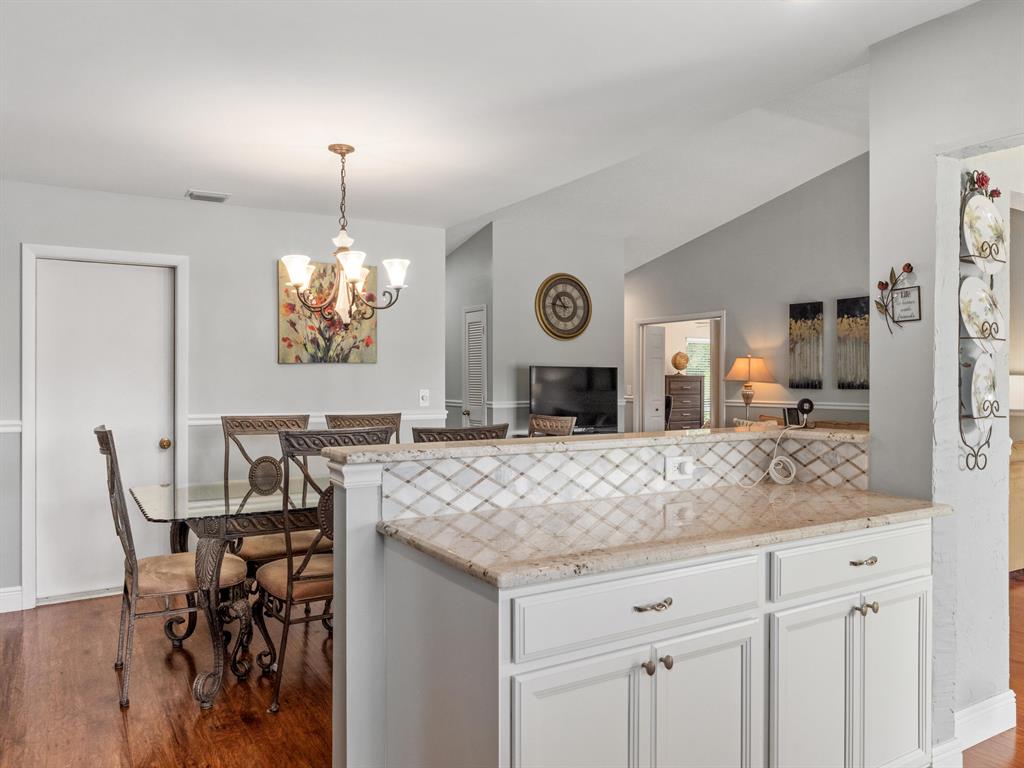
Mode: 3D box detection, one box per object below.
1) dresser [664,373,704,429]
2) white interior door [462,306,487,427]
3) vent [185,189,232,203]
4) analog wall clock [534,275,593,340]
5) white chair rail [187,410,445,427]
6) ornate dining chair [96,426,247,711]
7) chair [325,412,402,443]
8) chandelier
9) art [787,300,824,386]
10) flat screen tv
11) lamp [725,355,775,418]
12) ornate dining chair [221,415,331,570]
[{"bbox_3d":[2.621,0.582,11.366,0.840,1.400,0.450,0,0,-31],"label":"dresser"},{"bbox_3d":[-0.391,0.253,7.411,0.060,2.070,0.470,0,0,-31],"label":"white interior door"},{"bbox_3d":[-1.886,-1.157,4.419,0.260,0.030,0.220,0,0,-31],"label":"vent"},{"bbox_3d":[0.548,-0.807,7.466,0.710,0.710,0.060,0,0,-31],"label":"analog wall clock"},{"bbox_3d":[-1.293,0.228,4.985,1.830,0.070,0.030,0,0,-31],"label":"white chair rail"},{"bbox_3d":[-1.498,0.736,3.137,0.610,1.120,0.485,0,0,-31],"label":"ornate dining chair"},{"bbox_3d":[-0.730,0.735,3.936,0.485,1.120,0.610,0,0,-31],"label":"chair"},{"bbox_3d":[-0.837,-0.721,3.494,0.630,0.885,0.630,0,0,-31],"label":"chandelier"},{"bbox_3d":[2.948,-0.382,7.145,0.035,0.870,0.395,0,0,-31],"label":"art"},{"bbox_3d":[0.677,0.151,7.418,1.130,0.665,0.070,0,0,-31],"label":"flat screen tv"},{"bbox_3d":[2.478,0.087,7.438,0.390,0.780,0.390,0,0,-31],"label":"lamp"},{"bbox_3d":[-1.204,0.735,3.655,0.485,1.120,0.610,0,0,-31],"label":"ornate dining chair"}]

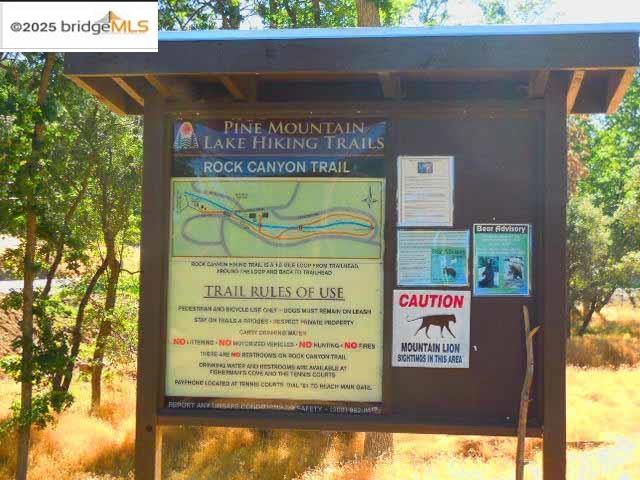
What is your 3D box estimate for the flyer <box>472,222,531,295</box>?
[{"bbox_3d":[0.724,0.081,4.839,0.223,0.285,0.010,0,-3,9],"label":"flyer"}]

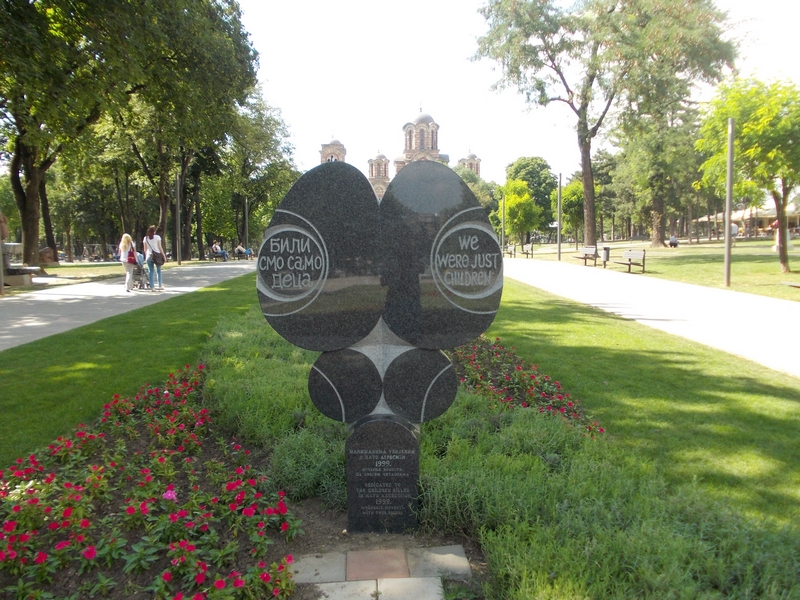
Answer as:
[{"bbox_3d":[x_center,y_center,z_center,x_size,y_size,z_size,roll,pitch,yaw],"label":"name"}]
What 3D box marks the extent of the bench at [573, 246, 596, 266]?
[{"bbox_3d":[8.473,-2.014,29.874,0.580,0.860,1.850,0,4,-2],"label":"bench"}]

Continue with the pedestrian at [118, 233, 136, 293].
[{"bbox_3d":[-7.193,-0.978,17.100,0.480,1.540,0.380,0,4,-2],"label":"pedestrian"}]

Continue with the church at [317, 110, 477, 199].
[{"bbox_3d":[1.867,-40.243,228.361,62.000,54.000,42.000,0,4,-2],"label":"church"}]

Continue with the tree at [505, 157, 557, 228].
[{"bbox_3d":[19.159,-14.607,95.000,7.800,12.900,7.800,0,4,-2],"label":"tree"}]

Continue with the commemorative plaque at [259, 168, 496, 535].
[{"bbox_3d":[-0.108,0.245,3.565,1.310,2.010,0.280,0,4,0],"label":"commemorative plaque"}]

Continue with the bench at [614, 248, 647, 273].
[{"bbox_3d":[9.018,-1.548,25.574,0.580,0.860,1.850,0,4,-2],"label":"bench"}]

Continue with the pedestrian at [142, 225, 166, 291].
[{"bbox_3d":[-6.463,-1.103,17.000,0.580,1.720,0.400,0,4,-2],"label":"pedestrian"}]

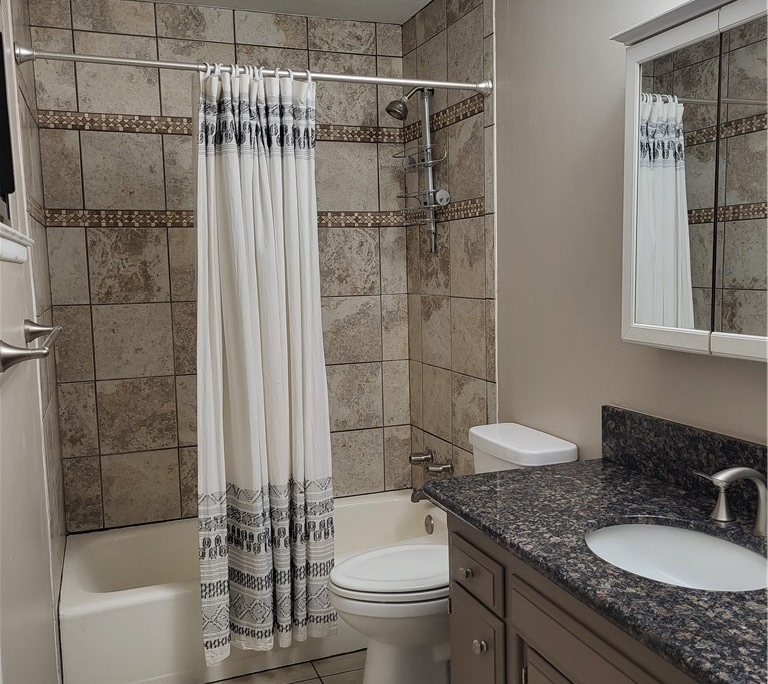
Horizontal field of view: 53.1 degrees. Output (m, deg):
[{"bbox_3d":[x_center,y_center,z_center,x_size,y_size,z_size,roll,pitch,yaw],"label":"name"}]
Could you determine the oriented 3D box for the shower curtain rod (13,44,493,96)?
[{"bbox_3d":[-0.340,-0.868,2.474,1.515,0.062,0.062,-4,7,-20],"label":"shower curtain rod"}]

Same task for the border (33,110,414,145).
[{"bbox_3d":[-0.614,-0.890,3.210,1.515,0.063,0.012,-4,7,-20],"label":"border"}]

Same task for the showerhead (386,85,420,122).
[{"bbox_3d":[0.084,-0.971,3.117,0.156,0.137,0.089,-4,7,-20],"label":"showerhead"}]

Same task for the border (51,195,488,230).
[{"bbox_3d":[-0.475,-0.486,2.901,1.515,0.067,0.760,-4,7,-20],"label":"border"}]

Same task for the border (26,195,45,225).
[{"bbox_3d":[-1.162,-0.438,2.598,0.012,0.067,0.851,-4,7,-20],"label":"border"}]

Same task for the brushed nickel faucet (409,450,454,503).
[{"bbox_3d":[0.185,0.580,3.266,0.150,0.194,0.258,-4,7,-20],"label":"brushed nickel faucet"}]

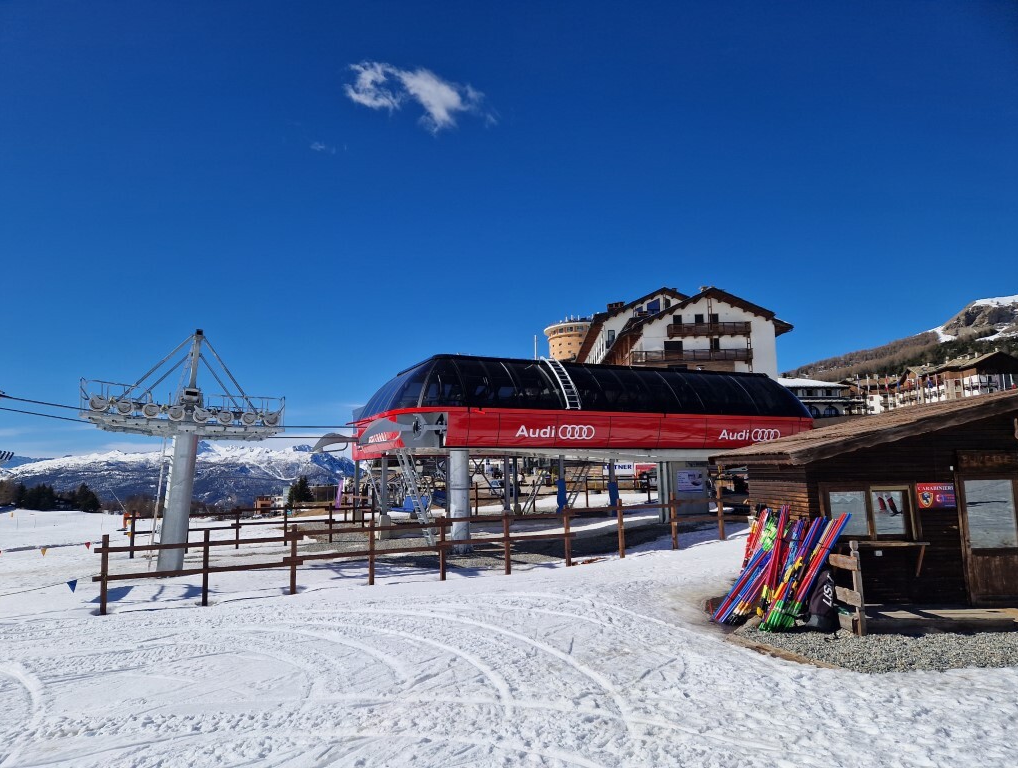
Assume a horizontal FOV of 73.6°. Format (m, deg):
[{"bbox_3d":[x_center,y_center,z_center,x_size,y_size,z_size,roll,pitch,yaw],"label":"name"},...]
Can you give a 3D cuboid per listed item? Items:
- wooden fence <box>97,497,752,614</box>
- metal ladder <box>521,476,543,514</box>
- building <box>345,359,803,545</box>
[{"bbox_3d":[-0.389,3.123,13.879,13.818,1.693,0.250,3,-8,-26],"label":"wooden fence"},{"bbox_3d":[1.028,4.267,26.786,0.120,1.833,0.420,32,-19,-17],"label":"metal ladder"},{"bbox_3d":[2.982,2.809,27.137,17.819,6.567,8.446,2,-8,-23],"label":"building"}]

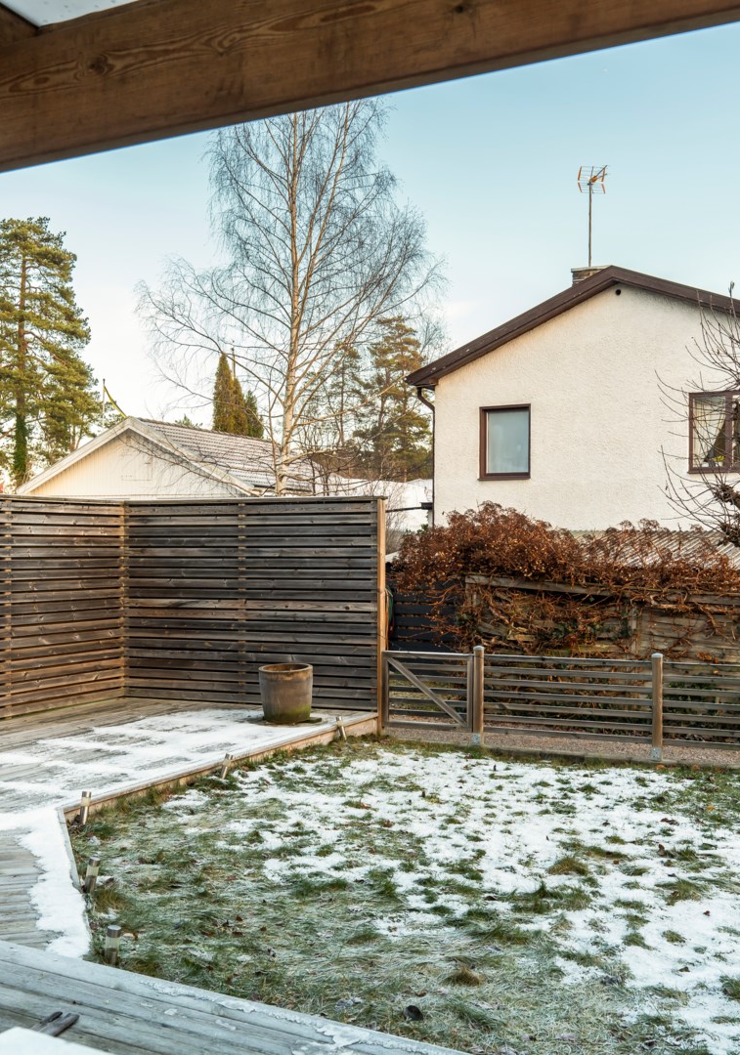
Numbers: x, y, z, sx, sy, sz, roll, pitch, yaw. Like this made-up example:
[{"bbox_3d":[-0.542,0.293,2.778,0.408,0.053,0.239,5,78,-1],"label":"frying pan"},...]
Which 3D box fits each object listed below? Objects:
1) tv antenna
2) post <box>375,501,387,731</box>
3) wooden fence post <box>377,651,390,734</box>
[{"bbox_3d":[4.450,-6.160,20.600,0.520,2.020,0.900,0,0,-9],"label":"tv antenna"},{"bbox_3d":[0.103,0.784,9.550,0.090,2.140,0.090,0,0,20],"label":"post"},{"bbox_3d":[0.128,1.481,9.500,0.085,0.730,0.085,0,0,20],"label":"wooden fence post"}]

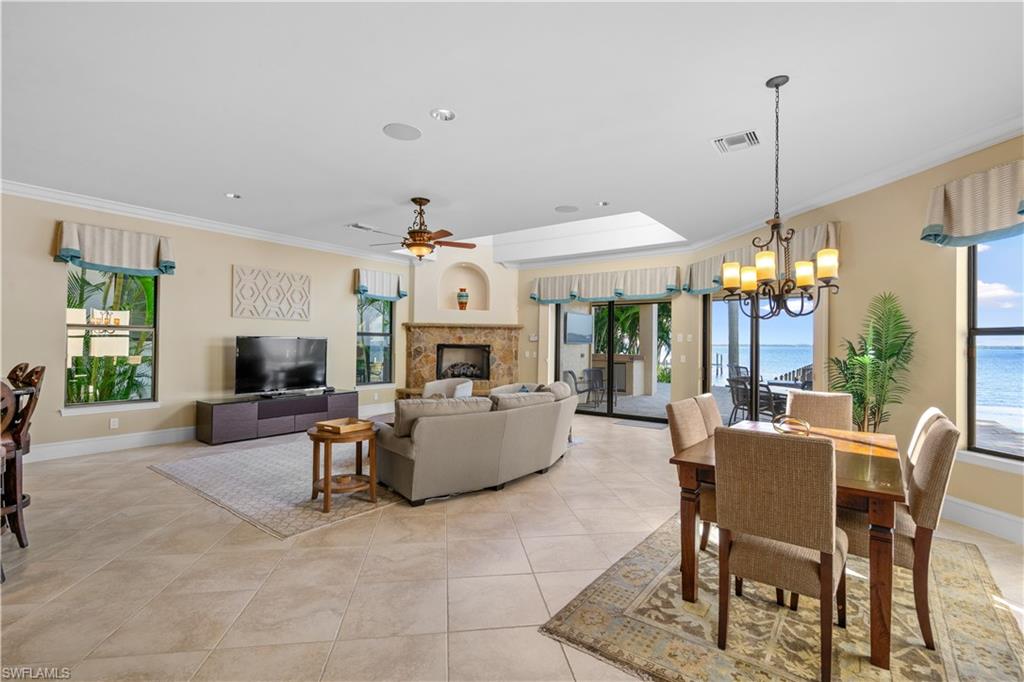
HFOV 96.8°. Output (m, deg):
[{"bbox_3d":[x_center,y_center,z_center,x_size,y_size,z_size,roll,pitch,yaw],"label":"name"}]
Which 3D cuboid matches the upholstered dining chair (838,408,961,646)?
[{"bbox_3d":[1.830,0.899,2.341,0.650,1.005,0.475,0,0,38],"label":"upholstered dining chair"}]

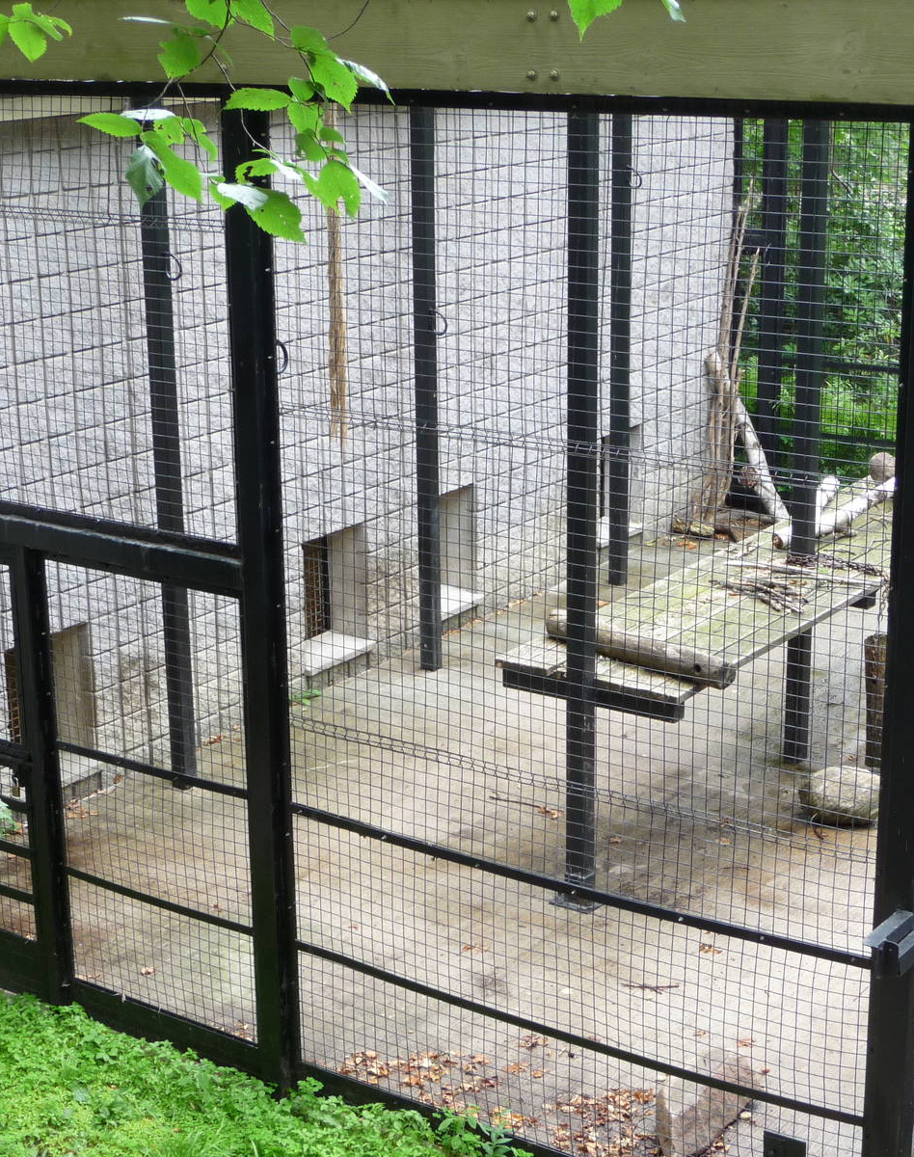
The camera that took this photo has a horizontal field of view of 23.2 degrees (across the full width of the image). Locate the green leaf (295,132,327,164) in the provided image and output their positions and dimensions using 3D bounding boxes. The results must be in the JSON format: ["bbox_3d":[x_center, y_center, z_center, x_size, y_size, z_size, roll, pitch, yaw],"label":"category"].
[{"bbox_3d":[-0.236,-0.695,3.600,0.050,0.058,0.015,18,-18,3],"label":"green leaf"}]

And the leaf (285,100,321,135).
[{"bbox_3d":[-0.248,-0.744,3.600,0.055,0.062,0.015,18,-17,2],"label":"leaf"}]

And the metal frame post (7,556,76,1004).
[{"bbox_3d":[-1.704,0.835,9.185,0.120,1.970,0.100,11,20,34],"label":"metal frame post"}]

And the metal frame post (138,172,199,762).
[{"bbox_3d":[-1.457,-0.614,11.267,0.100,3.560,0.100,11,20,34],"label":"metal frame post"}]

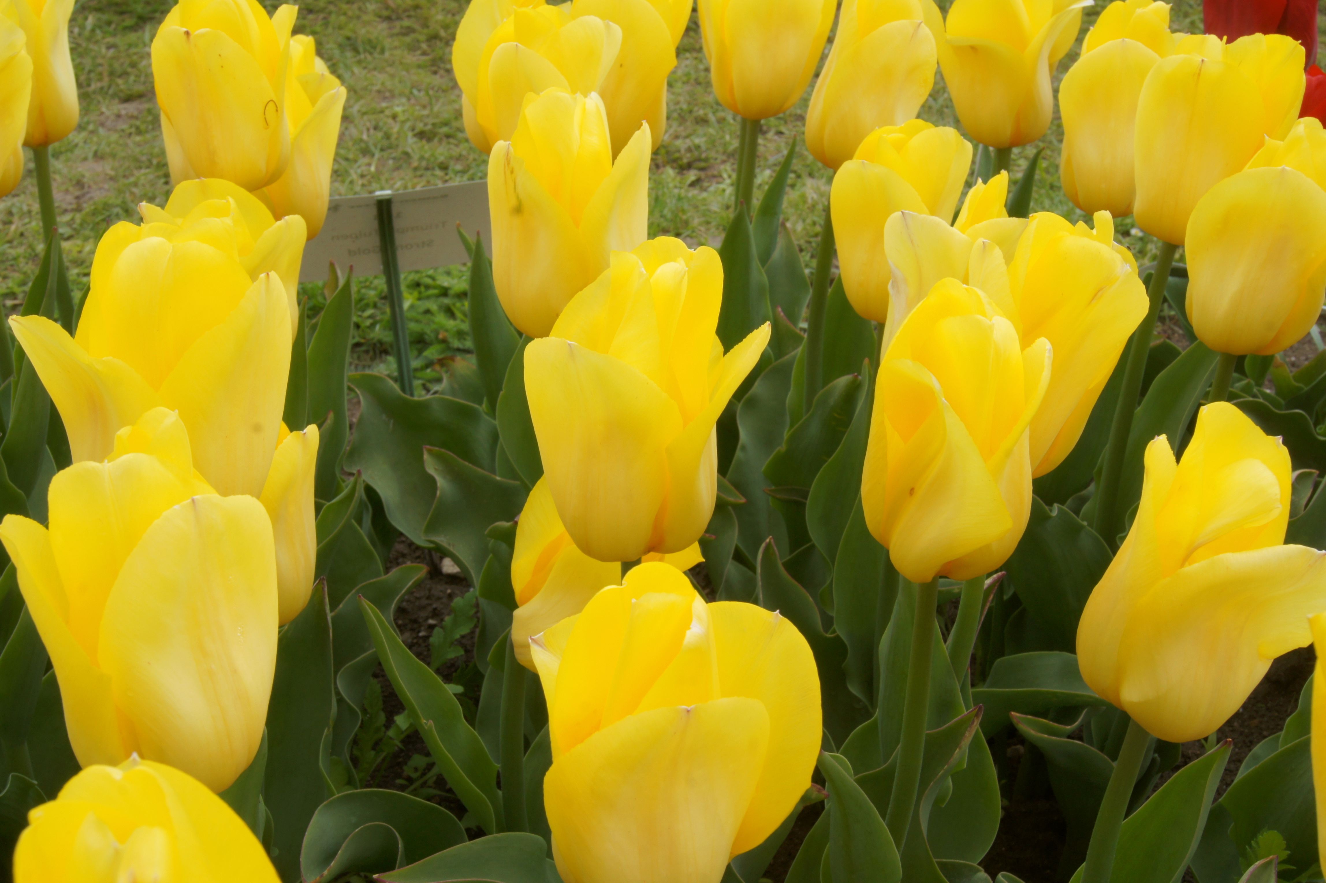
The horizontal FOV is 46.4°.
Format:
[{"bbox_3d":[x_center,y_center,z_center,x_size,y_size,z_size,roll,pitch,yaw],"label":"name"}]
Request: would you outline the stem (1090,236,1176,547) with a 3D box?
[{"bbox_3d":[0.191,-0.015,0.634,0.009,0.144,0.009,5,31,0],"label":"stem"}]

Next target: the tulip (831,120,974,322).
[{"bbox_3d":[0.089,-0.082,0.577,0.054,0.079,0.054,5,31,0],"label":"tulip"}]

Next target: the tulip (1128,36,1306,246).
[{"bbox_3d":[0.215,-0.117,0.597,0.065,0.083,0.058,5,31,0],"label":"tulip"}]

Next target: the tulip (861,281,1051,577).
[{"bbox_3d":[0.077,-0.003,0.407,0.049,0.086,0.051,2,31,0],"label":"tulip"}]

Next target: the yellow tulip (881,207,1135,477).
[{"bbox_3d":[0.107,-0.030,0.474,0.077,0.085,0.064,9,31,0],"label":"yellow tulip"}]

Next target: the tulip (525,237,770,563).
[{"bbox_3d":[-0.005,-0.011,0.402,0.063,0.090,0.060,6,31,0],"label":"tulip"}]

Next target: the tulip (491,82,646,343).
[{"bbox_3d":[-0.031,-0.076,0.515,0.054,0.086,0.054,7,31,0],"label":"tulip"}]

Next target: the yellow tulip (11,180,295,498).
[{"bbox_3d":[-0.139,-0.026,0.422,0.076,0.090,0.062,9,31,0],"label":"yellow tulip"}]

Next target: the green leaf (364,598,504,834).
[{"bbox_3d":[-0.068,0.082,0.456,0.024,0.089,0.018,-25,18,0],"label":"green leaf"}]

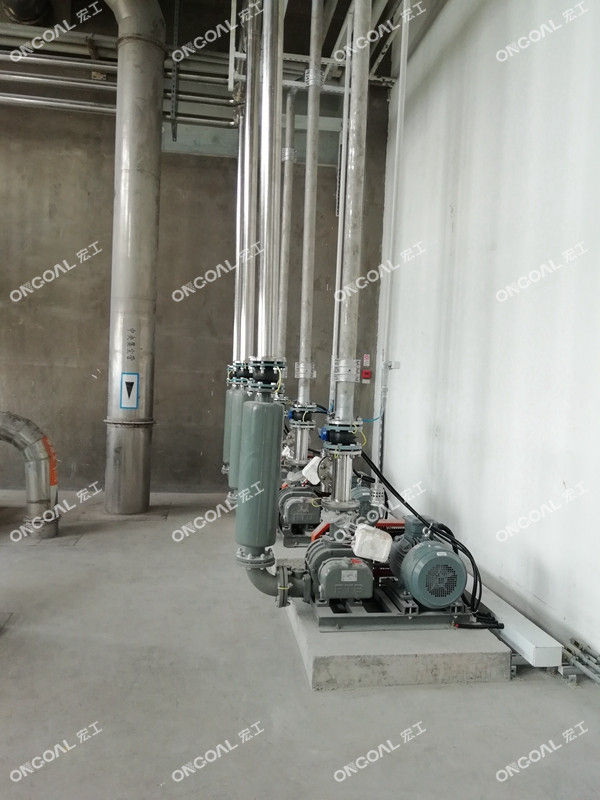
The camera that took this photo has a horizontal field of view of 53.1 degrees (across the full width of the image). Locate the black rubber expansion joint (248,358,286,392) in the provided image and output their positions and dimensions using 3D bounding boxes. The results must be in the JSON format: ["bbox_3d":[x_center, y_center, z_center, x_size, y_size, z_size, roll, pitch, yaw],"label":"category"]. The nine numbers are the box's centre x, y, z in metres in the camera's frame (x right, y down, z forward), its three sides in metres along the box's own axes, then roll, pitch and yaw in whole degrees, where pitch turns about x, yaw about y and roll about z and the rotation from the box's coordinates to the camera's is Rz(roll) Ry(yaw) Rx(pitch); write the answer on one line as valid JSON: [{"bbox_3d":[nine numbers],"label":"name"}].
[{"bbox_3d":[-0.176,-0.133,3.260,0.205,0.175,0.205,2,3,-9],"label":"black rubber expansion joint"}]

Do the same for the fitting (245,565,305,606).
[{"bbox_3d":[-0.139,1.010,3.280,0.320,0.240,0.215,2,3,-9],"label":"fitting"}]

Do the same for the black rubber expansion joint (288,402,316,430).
[{"bbox_3d":[0.025,0.131,4.780,0.210,0.180,0.205,2,3,-9],"label":"black rubber expansion joint"}]

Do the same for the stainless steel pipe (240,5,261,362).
[{"bbox_3d":[-0.379,-1.677,4.707,0.096,2.764,0.096,2,3,-9],"label":"stainless steel pipe"}]

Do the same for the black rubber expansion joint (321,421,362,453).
[{"bbox_3d":[0.237,0.204,3.310,0.215,0.175,0.205,2,3,-9],"label":"black rubber expansion joint"}]

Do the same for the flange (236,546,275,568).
[{"bbox_3d":[-0.239,0.859,3.270,0.210,0.052,0.210,2,3,-9],"label":"flange"}]

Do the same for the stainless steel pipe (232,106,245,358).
[{"bbox_3d":[-0.609,-1.686,6.170,0.096,2.641,0.096,2,3,-9],"label":"stainless steel pipe"}]

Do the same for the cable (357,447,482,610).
[{"bbox_3d":[0.670,0.730,3.420,0.600,0.820,0.420,2,3,-9],"label":"cable"}]

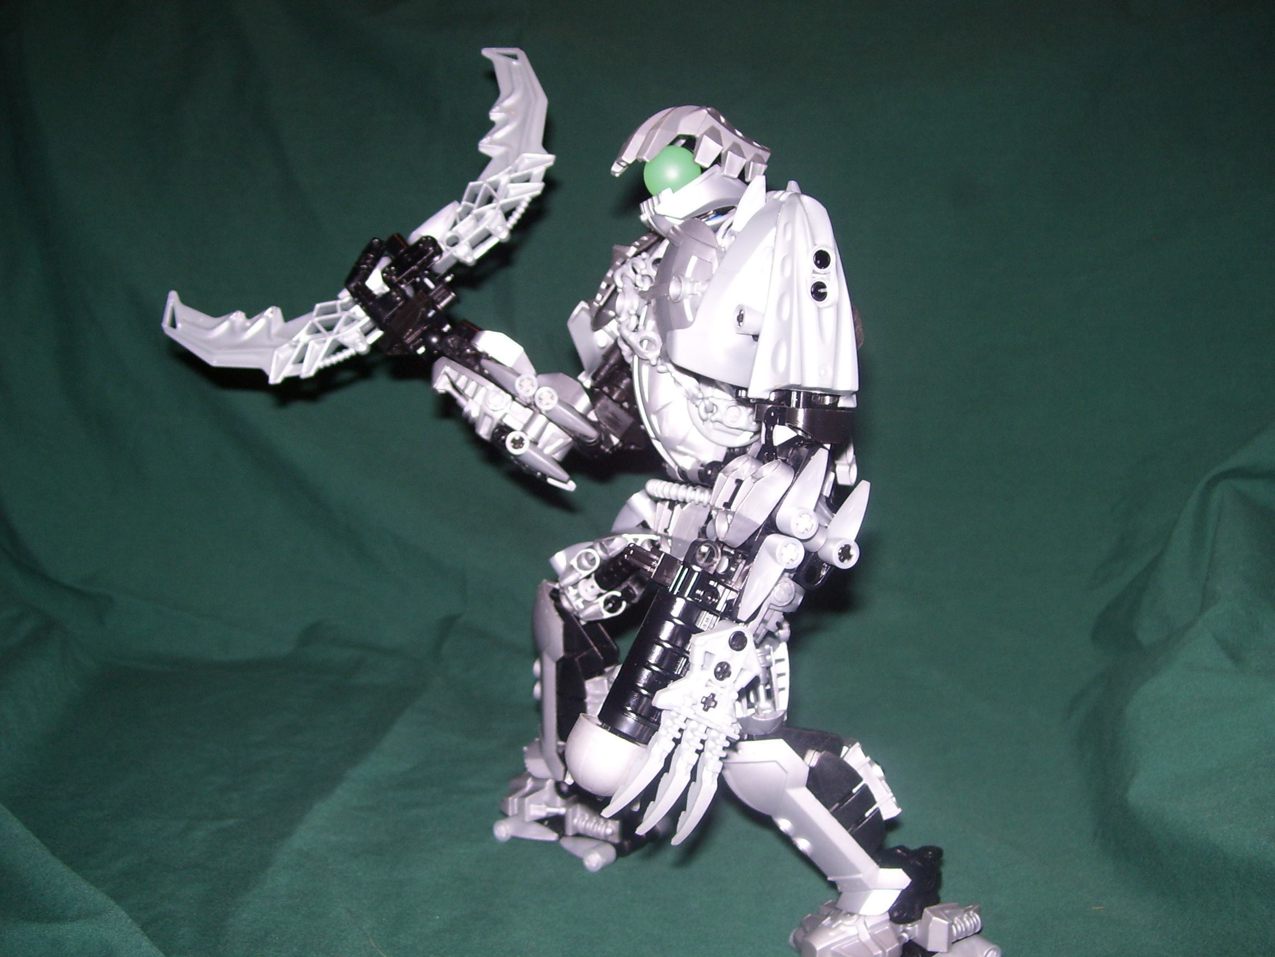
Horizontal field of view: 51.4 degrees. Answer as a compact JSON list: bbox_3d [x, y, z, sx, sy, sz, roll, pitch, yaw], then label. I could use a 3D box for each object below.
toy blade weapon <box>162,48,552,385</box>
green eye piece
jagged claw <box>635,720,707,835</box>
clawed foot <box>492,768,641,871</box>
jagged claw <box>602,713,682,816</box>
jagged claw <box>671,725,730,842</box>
[{"bbox_3d":[-0.081,-0.076,0.413,0.142,0.051,0.015,-38,0,0],"label":"toy blade weapon"},{"bbox_3d":[0.010,-0.087,0.377,0.017,0.017,0.017,0,9,0],"label":"green eye piece"},{"bbox_3d":[0.008,0.070,0.310,0.006,0.030,0.007,26,0,0],"label":"jagged claw"},{"bbox_3d":[-0.023,0.114,0.464,0.053,0.026,0.040,6,11,34],"label":"clawed foot"},{"bbox_3d":[0.002,0.068,0.312,0.006,0.030,0.007,33,0,0],"label":"jagged claw"},{"bbox_3d":[0.015,0.072,0.308,0.006,0.029,0.007,20,0,0],"label":"jagged claw"}]

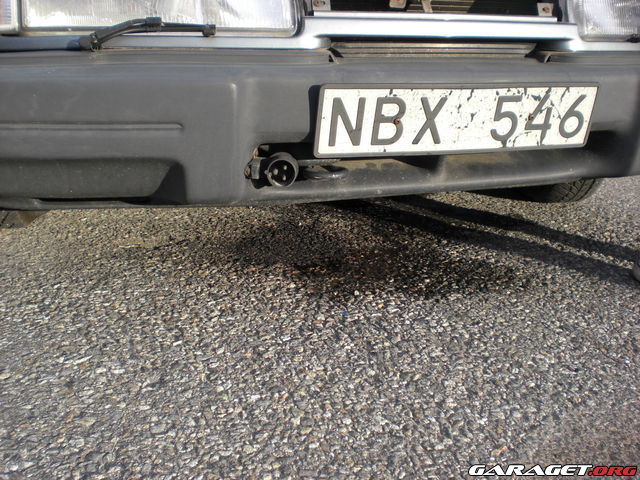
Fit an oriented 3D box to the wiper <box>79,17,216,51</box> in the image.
[{"bbox_3d":[-0.252,-0.303,1.034,0.193,0.042,0.040,-4,24,-14],"label":"wiper"}]

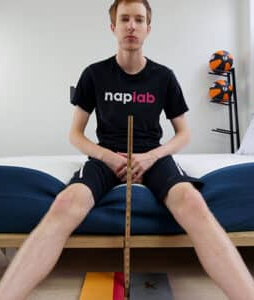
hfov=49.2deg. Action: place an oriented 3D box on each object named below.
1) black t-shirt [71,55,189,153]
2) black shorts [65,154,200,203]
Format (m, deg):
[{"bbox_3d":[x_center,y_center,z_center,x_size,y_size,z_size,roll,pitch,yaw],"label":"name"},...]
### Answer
[{"bbox_3d":[0.025,-0.185,1.230,0.500,0.480,0.270,-1,0,0],"label":"black t-shirt"},{"bbox_3d":[0.030,0.080,1.140,0.490,0.210,0.420,-1,0,0],"label":"black shorts"}]

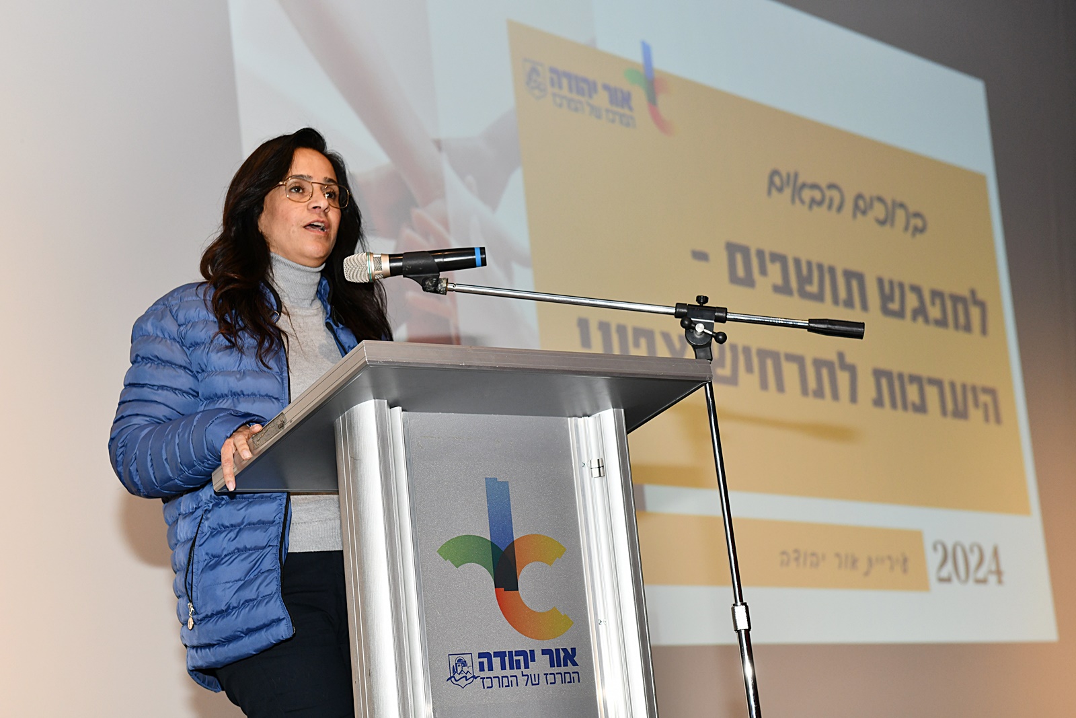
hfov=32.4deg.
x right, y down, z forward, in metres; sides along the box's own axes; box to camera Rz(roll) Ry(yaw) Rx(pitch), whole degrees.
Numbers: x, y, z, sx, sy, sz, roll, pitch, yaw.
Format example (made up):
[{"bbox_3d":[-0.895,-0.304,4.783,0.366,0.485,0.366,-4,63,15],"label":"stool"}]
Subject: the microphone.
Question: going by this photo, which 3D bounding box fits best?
[{"bbox_3d":[-0.216,-0.168,3.250,0.251,0.052,0.052,-5,-13,-3],"label":"microphone"}]

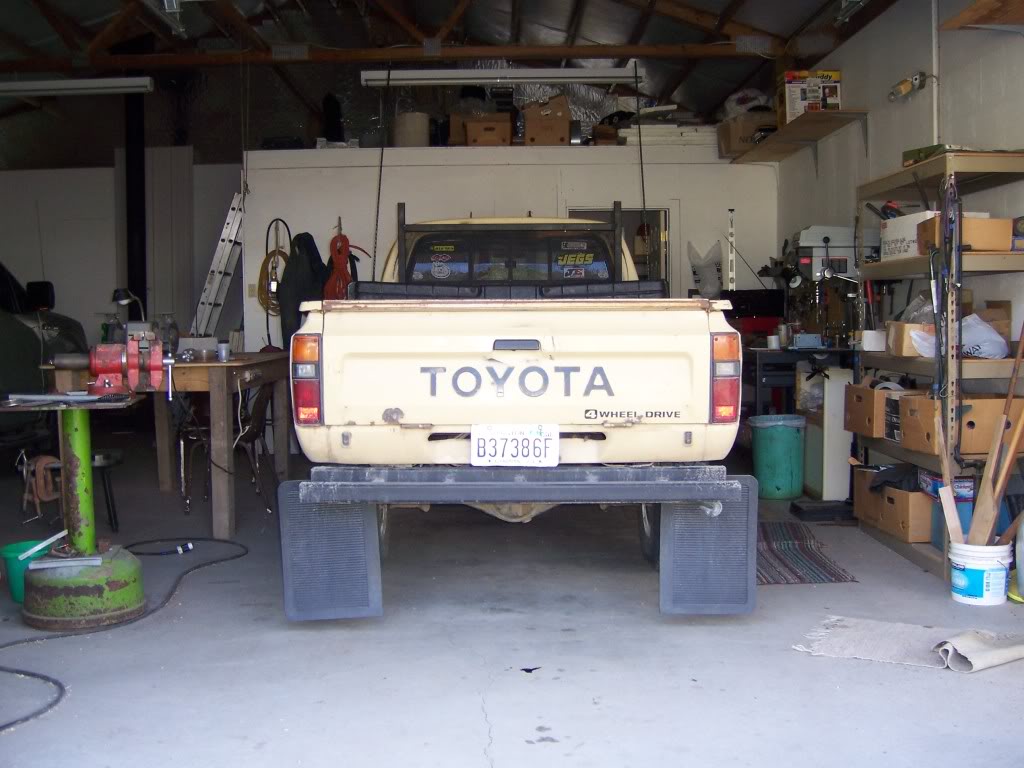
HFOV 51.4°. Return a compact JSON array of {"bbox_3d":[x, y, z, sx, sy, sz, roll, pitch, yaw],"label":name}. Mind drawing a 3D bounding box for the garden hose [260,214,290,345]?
[{"bbox_3d":[-1.986,-0.863,8.961,0.260,1.060,0.100,0,4,0],"label":"garden hose"}]

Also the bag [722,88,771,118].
[{"bbox_3d":[1.897,-2.262,8.617,0.400,0.260,0.340,0,4,0],"label":"bag"}]

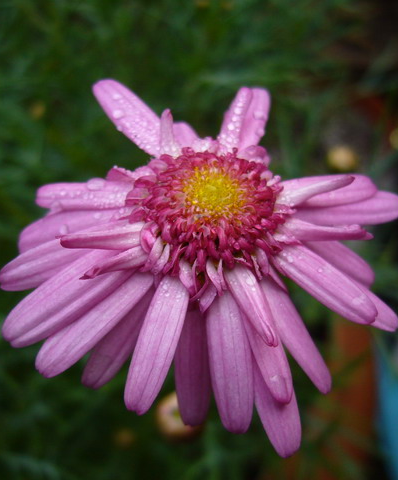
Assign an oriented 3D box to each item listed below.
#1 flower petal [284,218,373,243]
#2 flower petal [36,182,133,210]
[{"bbox_3d":[0.020,-0.001,0.101,0.014,0.003,0.003,5,53,-2],"label":"flower petal"},{"bbox_3d":[-0.019,-0.007,0.108,0.017,0.003,0.005,0,52,17],"label":"flower petal"}]

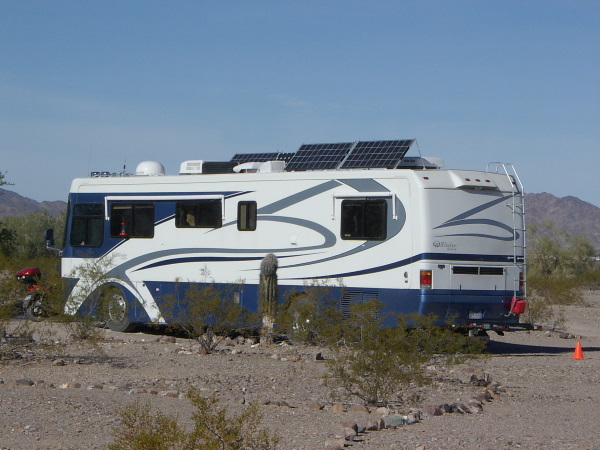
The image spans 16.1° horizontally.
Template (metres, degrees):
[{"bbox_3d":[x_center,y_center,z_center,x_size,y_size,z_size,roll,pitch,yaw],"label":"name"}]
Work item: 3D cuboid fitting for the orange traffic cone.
[{"bbox_3d":[4.633,2.087,35.203,0.240,0.300,0.240,1,-1,0],"label":"orange traffic cone"}]

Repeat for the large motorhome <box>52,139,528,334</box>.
[{"bbox_3d":[-0.439,0.392,41.983,2.600,3.705,11.287,2,-2,-41],"label":"large motorhome"}]

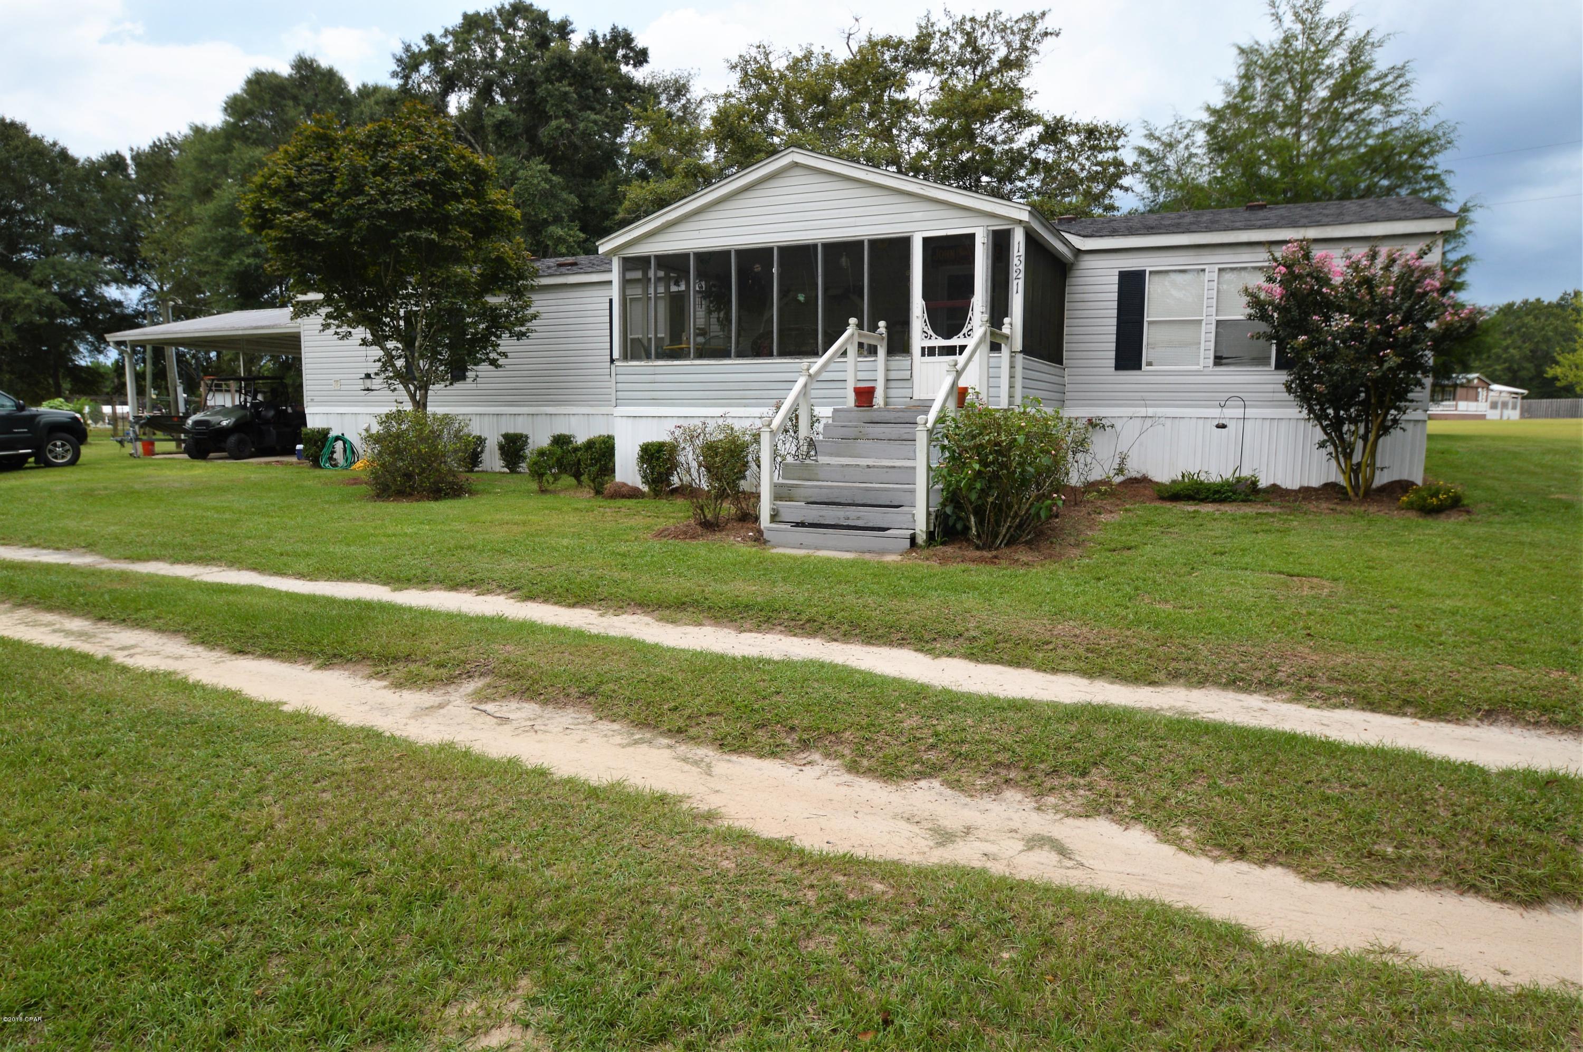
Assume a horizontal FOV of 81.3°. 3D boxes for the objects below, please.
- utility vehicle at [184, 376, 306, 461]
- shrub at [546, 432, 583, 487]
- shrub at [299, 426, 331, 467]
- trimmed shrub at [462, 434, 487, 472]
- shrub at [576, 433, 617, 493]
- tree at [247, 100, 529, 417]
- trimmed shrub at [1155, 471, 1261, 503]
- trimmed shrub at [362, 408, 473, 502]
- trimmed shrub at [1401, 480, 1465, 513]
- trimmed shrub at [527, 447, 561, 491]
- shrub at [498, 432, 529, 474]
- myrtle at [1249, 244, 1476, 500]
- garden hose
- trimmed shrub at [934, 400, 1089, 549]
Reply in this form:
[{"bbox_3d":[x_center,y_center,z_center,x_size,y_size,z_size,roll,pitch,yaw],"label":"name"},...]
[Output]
[{"bbox_3d":[-13.448,-2.680,22.665,1.570,1.960,2.900,2,7,16],"label":"utility vehicle"},{"bbox_3d":[-3.616,-1.062,14.700,0.580,0.850,0.600,0,8,0],"label":"shrub"},{"bbox_3d":[-9.835,-1.630,18.900,0.580,0.820,0.580,3,7,22],"label":"shrub"},{"bbox_3d":[-6.261,-1.415,18.100,0.580,0.750,0.580,3,8,24],"label":"trimmed shrub"},{"bbox_3d":[-2.770,-0.888,13.200,0.600,0.820,0.600,0,8,0],"label":"shrub"},{"bbox_3d":[-6.725,-3.879,15.372,4.570,6.240,4.570,3,7,22],"label":"tree"},{"bbox_3d":[5.152,-0.490,11.347,1.210,0.300,0.750,3,7,22],"label":"trimmed shrub"},{"bbox_3d":[-5.313,-1.043,13.100,1.500,1.190,1.450,3,8,24],"label":"trimmed shrub"},{"bbox_3d":[7.186,-0.348,10.197,0.620,0.330,0.620,3,7,22],"label":"trimmed shrub"},{"bbox_3d":[-3.745,-0.854,13.900,0.510,0.700,0.510,3,7,22],"label":"trimmed shrub"},{"bbox_3d":[-5.339,-1.387,17.700,0.600,0.800,0.600,3,8,24],"label":"shrub"},{"bbox_3d":[6.901,-1.922,11.300,2.550,3.150,2.400,3,8,24],"label":"myrtle"},{"bbox_3d":[-9.372,-1.536,19.100,0.730,0.740,0.280,-1,8,-6],"label":"garden hose"},{"bbox_3d":[1.869,-0.460,7.949,1.240,1.270,1.150,3,7,22],"label":"trimmed shrub"}]

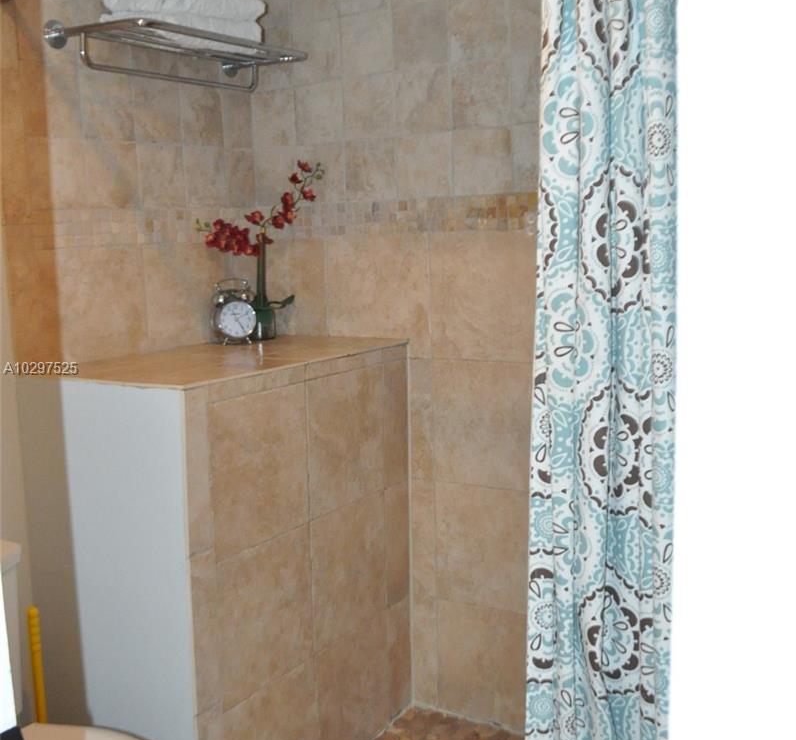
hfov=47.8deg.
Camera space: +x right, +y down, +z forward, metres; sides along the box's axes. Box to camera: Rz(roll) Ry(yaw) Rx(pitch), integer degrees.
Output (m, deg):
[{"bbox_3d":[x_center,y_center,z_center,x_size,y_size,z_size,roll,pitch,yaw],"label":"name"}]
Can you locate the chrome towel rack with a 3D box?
[{"bbox_3d":[-0.485,-0.737,2.131,0.276,0.114,0.614,3,9,31],"label":"chrome towel rack"}]

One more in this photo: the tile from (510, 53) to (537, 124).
[{"bbox_3d":[0.351,-0.692,2.200,0.160,0.160,0.012,3,9,30],"label":"tile"}]

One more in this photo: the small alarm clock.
[{"bbox_3d":[-0.454,-0.161,2.479,0.115,0.176,0.060,-4,9,-22],"label":"small alarm clock"}]

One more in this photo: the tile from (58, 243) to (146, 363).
[{"bbox_3d":[-0.733,-0.160,2.190,0.012,0.270,0.319,3,9,30],"label":"tile"}]

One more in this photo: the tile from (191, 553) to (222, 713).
[{"bbox_3d":[-0.377,0.512,1.764,0.012,0.321,0.061,3,9,31],"label":"tile"}]

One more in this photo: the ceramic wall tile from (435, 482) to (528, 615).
[{"bbox_3d":[0.249,0.470,2.381,0.327,0.327,0.012,3,9,31],"label":"ceramic wall tile"}]

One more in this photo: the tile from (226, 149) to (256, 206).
[{"bbox_3d":[-0.462,-0.559,2.629,0.012,0.164,0.123,3,8,31],"label":"tile"}]

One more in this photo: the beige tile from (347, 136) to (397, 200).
[{"bbox_3d":[-0.070,-0.552,2.473,0.164,0.164,0.012,3,8,31],"label":"beige tile"}]

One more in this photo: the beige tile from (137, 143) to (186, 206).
[{"bbox_3d":[-0.594,-0.490,2.251,0.012,0.149,0.154,3,9,31],"label":"beige tile"}]

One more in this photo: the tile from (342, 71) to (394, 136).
[{"bbox_3d":[-0.075,-0.715,2.447,0.161,0.160,0.012,3,9,30],"label":"tile"}]

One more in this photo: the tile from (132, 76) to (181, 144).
[{"bbox_3d":[-0.598,-0.643,2.231,0.012,0.149,0.154,3,9,31],"label":"tile"}]

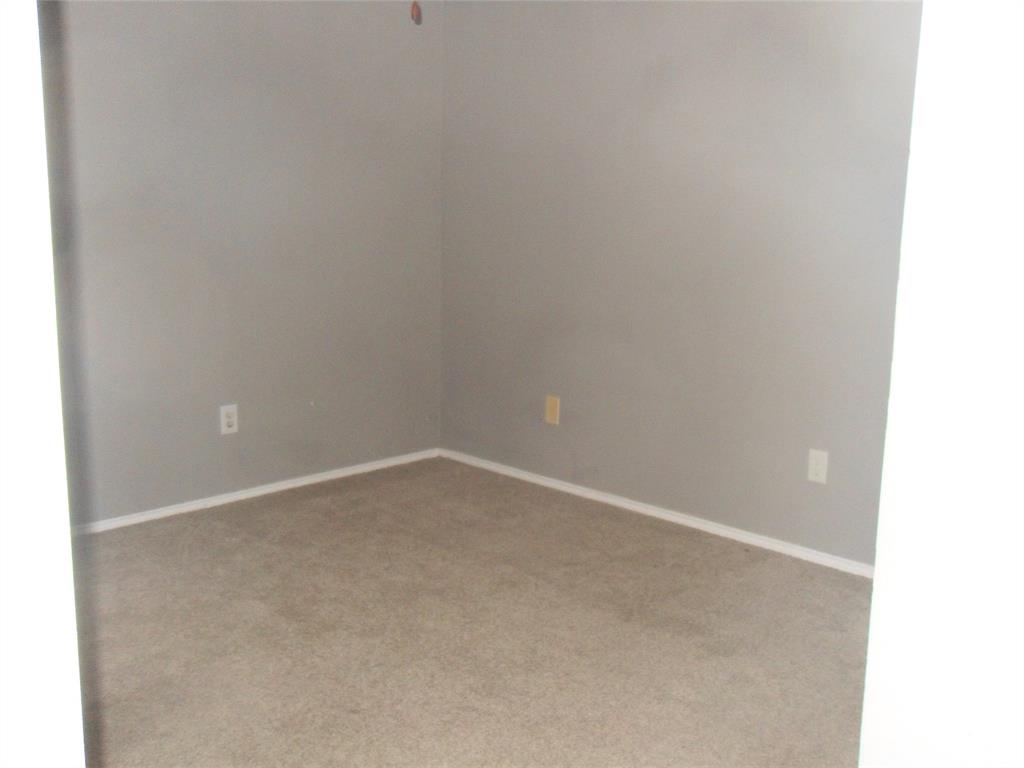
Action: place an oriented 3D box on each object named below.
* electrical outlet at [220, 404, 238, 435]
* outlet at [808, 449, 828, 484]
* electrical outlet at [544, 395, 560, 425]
[{"bbox_3d":[-1.117,0.139,4.088,0.008,0.115,0.071,11,15,43],"label":"electrical outlet"},{"bbox_3d":[1.048,0.281,3.547,0.071,0.115,0.008,11,15,43],"label":"outlet"},{"bbox_3d":[0.171,0.110,4.387,0.071,0.115,0.008,11,15,43],"label":"electrical outlet"}]

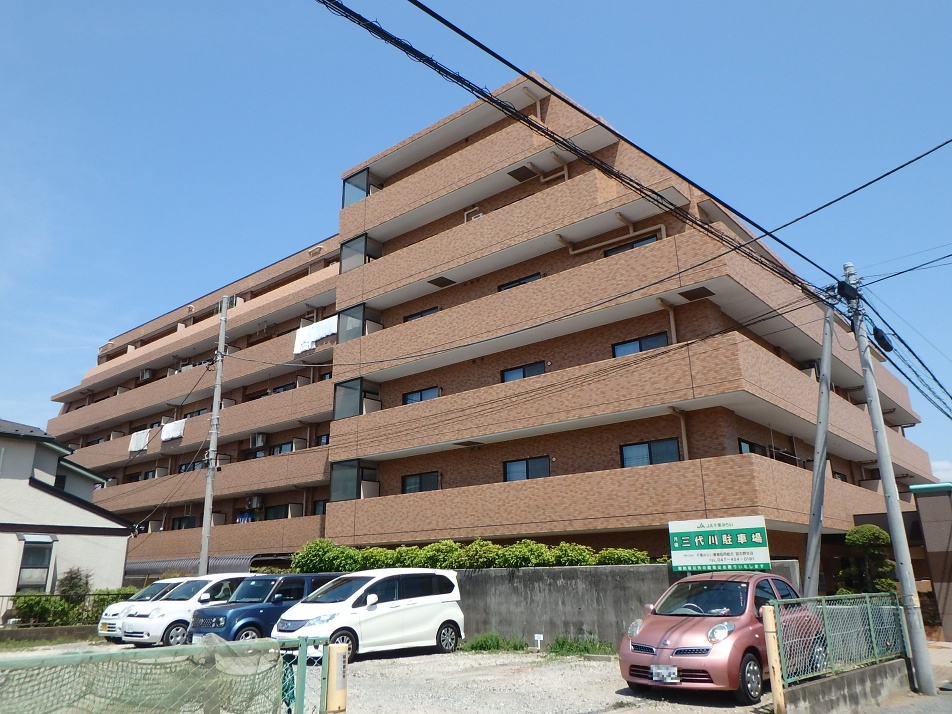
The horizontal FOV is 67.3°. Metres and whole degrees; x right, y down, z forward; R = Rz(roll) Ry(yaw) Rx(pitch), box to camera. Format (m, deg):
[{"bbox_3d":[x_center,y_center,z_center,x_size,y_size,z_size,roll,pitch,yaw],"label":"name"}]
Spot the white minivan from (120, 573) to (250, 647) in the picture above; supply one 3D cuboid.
[{"bbox_3d":[-6.764,6.401,18.177,1.695,1.670,4.100,-14,-22,37],"label":"white minivan"}]

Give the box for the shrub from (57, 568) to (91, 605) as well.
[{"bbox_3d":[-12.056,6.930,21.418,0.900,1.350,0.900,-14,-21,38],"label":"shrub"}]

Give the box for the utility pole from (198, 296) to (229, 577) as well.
[{"bbox_3d":[-9.157,3.266,24.966,0.310,11.600,0.310,-14,-21,38],"label":"utility pole"}]

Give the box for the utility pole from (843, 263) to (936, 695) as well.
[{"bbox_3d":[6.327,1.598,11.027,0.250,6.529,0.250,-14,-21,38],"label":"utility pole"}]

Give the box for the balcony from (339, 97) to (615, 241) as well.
[{"bbox_3d":[-0.712,-6.150,25.344,11.200,1.600,1.200,-14,-21,38],"label":"balcony"}]

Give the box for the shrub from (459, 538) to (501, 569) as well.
[{"bbox_3d":[0.110,4.843,16.993,1.050,0.980,0.920,-15,-22,38],"label":"shrub"}]

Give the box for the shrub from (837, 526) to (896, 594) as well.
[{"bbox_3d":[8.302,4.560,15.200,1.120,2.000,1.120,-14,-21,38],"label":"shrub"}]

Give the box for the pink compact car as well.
[{"bbox_3d":[3.565,3.877,10.248,1.665,1.525,3.720,-16,-22,40],"label":"pink compact car"}]

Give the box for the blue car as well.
[{"bbox_3d":[-4.451,5.770,16.225,1.670,1.640,3.730,-17,-23,42],"label":"blue car"}]

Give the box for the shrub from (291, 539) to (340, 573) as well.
[{"bbox_3d":[-4.695,5.921,20.881,1.400,1.150,1.150,-15,-22,38],"label":"shrub"}]

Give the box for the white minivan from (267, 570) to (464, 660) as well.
[{"bbox_3d":[-2.195,5.349,15.015,1.695,1.715,4.215,-16,-23,41],"label":"white minivan"}]

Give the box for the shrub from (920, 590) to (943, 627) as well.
[{"bbox_3d":[10.537,5.849,16.631,0.700,0.800,0.700,-14,-21,38],"label":"shrub"}]

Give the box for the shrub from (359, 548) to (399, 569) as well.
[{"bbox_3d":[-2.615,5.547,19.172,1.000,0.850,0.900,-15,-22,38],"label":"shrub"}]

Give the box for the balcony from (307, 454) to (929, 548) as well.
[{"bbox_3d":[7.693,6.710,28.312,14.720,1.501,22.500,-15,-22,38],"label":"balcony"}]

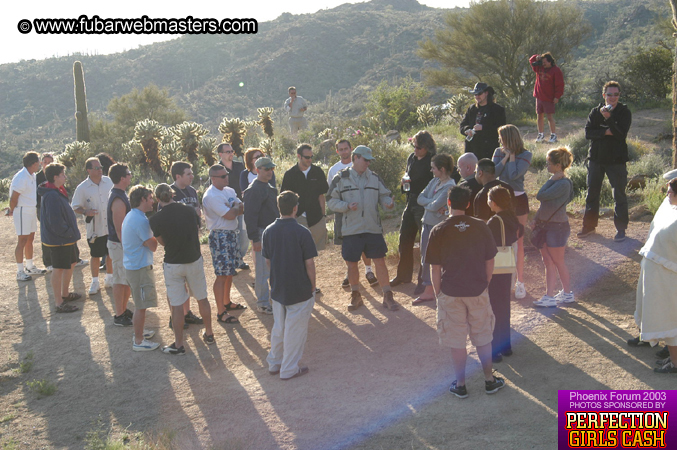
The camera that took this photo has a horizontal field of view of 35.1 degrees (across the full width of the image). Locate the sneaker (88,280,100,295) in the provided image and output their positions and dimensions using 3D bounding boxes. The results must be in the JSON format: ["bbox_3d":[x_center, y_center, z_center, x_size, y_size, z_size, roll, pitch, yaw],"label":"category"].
[{"bbox_3d":[-3.270,0.838,14.350,0.115,0.120,0.300,2,7,17],"label":"sneaker"}]

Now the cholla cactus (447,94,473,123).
[{"bbox_3d":[2.475,-2.393,22.000,0.500,0.580,0.480,0,7,0],"label":"cholla cactus"}]

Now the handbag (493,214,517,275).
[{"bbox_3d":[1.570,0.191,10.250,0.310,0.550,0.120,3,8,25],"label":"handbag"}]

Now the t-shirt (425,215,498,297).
[{"bbox_3d":[1.057,0.262,9.200,0.620,0.680,0.360,-1,7,-5],"label":"t-shirt"}]

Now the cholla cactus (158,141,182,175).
[{"bbox_3d":[-3.294,-1.314,21.000,0.480,0.720,0.480,0,7,0],"label":"cholla cactus"}]

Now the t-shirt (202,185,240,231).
[{"bbox_3d":[-1.344,-0.201,12.300,0.330,0.540,0.470,4,8,32],"label":"t-shirt"}]

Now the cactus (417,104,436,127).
[{"bbox_3d":[1.890,-2.341,23.000,0.430,0.500,0.430,0,7,0],"label":"cactus"}]

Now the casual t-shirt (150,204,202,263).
[{"bbox_3d":[-1.692,0.088,11.050,0.500,0.630,0.300,-3,8,-25],"label":"casual t-shirt"}]

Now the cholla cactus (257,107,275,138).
[{"bbox_3d":[-1.489,-2.095,22.000,0.370,0.700,0.360,0,7,0],"label":"cholla cactus"}]

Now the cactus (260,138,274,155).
[{"bbox_3d":[-1.392,-1.500,21.000,0.300,0.400,0.300,0,7,0],"label":"cactus"}]

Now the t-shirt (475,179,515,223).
[{"bbox_3d":[1.569,-0.135,10.700,0.470,0.670,0.290,-5,9,-33],"label":"t-shirt"}]

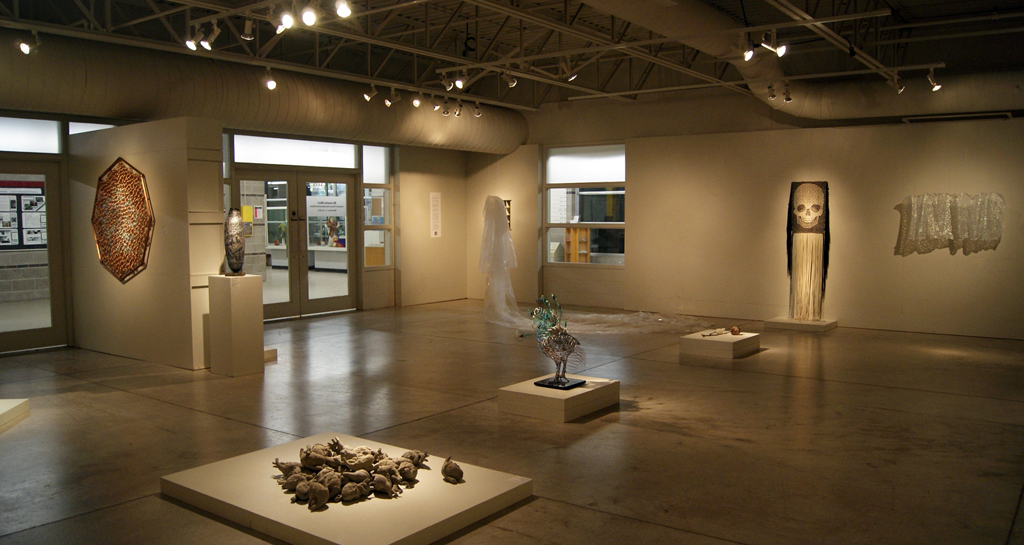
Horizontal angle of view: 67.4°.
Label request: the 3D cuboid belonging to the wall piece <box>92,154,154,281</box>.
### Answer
[{"bbox_3d":[-4.036,-0.545,7.949,1.170,1.290,0.080,3,5,35],"label":"wall piece"}]

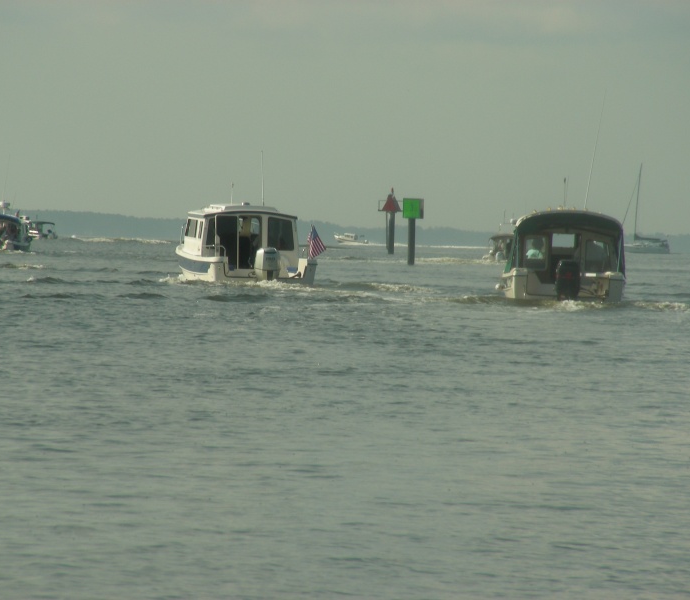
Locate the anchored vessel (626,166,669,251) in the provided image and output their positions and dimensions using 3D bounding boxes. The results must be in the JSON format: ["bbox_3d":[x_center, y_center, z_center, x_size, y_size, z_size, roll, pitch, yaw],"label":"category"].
[{"bbox_3d":[54.043,-16.476,1590.000,11.000,16.400,3.500,2,0,21],"label":"anchored vessel"}]

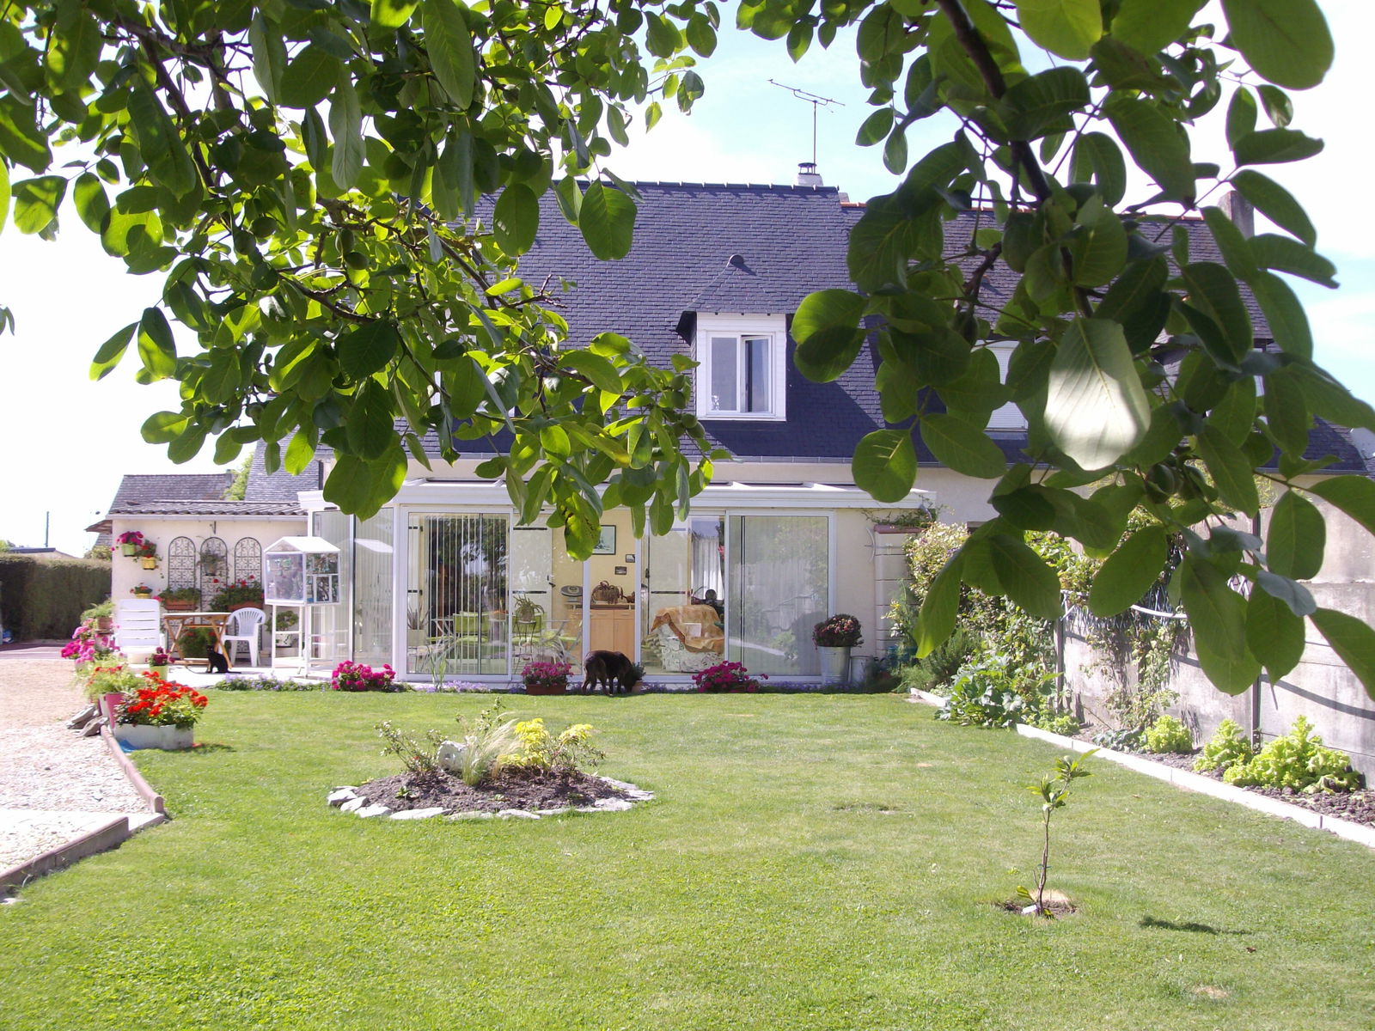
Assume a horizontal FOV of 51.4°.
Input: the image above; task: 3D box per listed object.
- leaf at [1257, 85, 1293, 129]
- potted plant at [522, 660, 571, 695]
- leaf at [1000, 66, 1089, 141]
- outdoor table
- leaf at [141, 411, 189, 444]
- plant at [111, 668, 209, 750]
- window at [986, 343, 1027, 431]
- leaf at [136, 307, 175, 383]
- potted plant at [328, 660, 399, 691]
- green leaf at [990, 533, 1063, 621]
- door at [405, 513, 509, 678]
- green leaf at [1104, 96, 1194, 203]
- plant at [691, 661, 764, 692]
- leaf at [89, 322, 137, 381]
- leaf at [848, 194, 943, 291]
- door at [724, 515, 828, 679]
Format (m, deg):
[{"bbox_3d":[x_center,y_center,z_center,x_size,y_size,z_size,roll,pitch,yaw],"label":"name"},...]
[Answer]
[{"bbox_3d":[0.819,-0.572,2.000,0.040,0.074,0.030,-34,0,-5],"label":"leaf"},{"bbox_3d":[-1.702,1.962,17.300,0.600,0.420,0.380,0,-2,-5],"label":"potted plant"},{"bbox_3d":[0.350,-0.404,1.402,0.093,0.061,0.040,-25,8,19],"label":"leaf"},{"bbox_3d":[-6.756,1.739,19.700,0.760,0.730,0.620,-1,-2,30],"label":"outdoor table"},{"bbox_3d":[-0.931,-0.157,2.550,0.092,0.056,0.035,-19,10,0],"label":"leaf"},{"bbox_3d":[-4.633,1.708,12.600,0.790,0.650,0.450,0,-2,-6],"label":"plant"},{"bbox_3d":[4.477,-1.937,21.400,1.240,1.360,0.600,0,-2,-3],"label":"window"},{"bbox_3d":[-0.761,-0.246,2.050,0.054,0.108,0.035,-9,9,-19],"label":"leaf"},{"bbox_3d":[-4.007,2.000,17.750,0.800,0.390,0.450,0,-2,-3],"label":"potted plant"},{"bbox_3d":[0.355,0.065,1.500,0.052,0.122,0.035,-39,0,9],"label":"green leaf"},{"bbox_3d":[-2.907,1.014,18.000,1.312,2.082,0.090,0,-3,-6],"label":"door"},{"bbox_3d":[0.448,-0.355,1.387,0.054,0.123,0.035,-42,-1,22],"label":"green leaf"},{"bbox_3d":[0.501,2.006,17.800,0.900,0.390,0.500,0,-3,-6],"label":"plant"},{"bbox_3d":[-0.862,-0.248,2.150,0.036,0.112,0.040,39,0,0],"label":"leaf"},{"bbox_3d":[0.219,-0.288,1.520,0.080,0.100,0.035,35,0,0],"label":"leaf"},{"bbox_3d":[1.136,1.008,17.900,1.290,2.040,0.080,0,-2,-5],"label":"door"}]

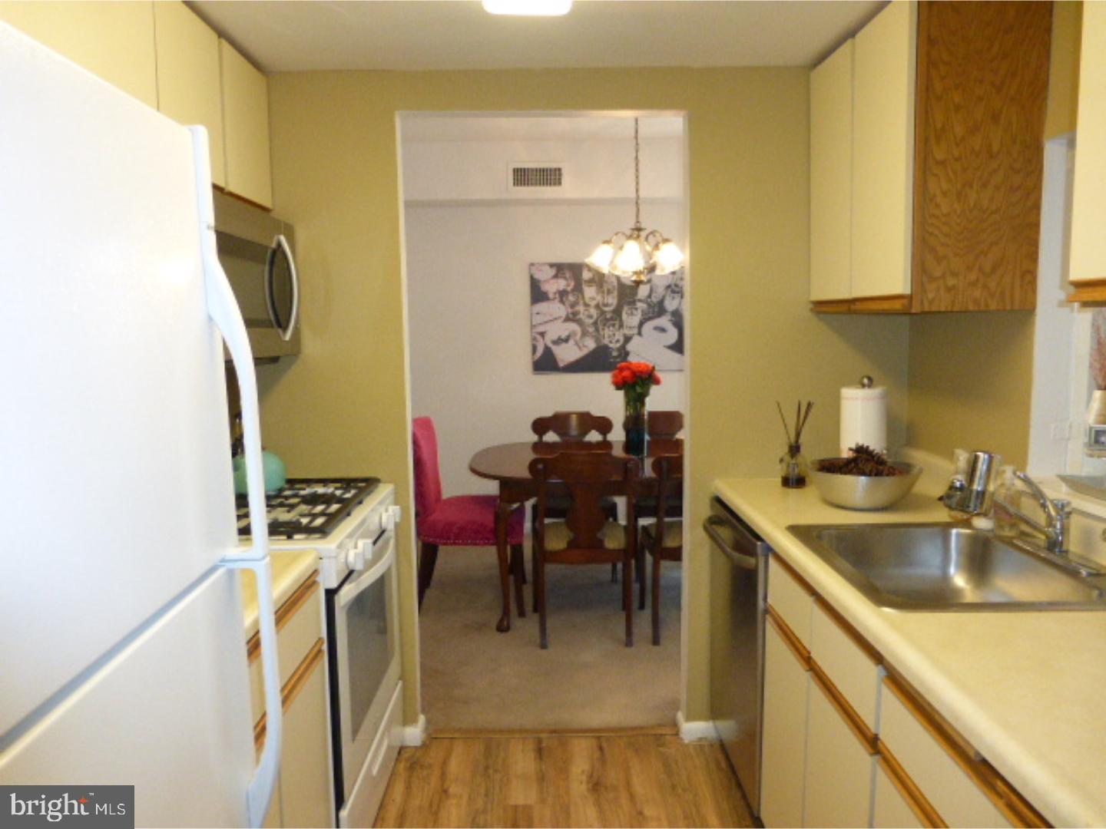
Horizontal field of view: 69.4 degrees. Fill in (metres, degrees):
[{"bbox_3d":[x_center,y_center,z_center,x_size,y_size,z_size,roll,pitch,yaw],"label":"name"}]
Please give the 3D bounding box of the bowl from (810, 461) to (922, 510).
[{"bbox_3d":[0.873,0.199,2.239,0.291,0.106,0.291,-1,6,0],"label":"bowl"}]

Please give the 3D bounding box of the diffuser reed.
[{"bbox_3d":[0.755,0.090,2.498,0.115,0.268,0.100,-1,6,-1],"label":"diffuser reed"}]

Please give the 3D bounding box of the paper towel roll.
[{"bbox_3d":[0.955,0.060,2.462,0.139,0.330,0.139,-1,6,0],"label":"paper towel roll"}]

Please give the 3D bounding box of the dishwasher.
[{"bbox_3d":[0.795,0.685,2.354,0.620,0.800,0.605,-1,6,-1],"label":"dishwasher"}]

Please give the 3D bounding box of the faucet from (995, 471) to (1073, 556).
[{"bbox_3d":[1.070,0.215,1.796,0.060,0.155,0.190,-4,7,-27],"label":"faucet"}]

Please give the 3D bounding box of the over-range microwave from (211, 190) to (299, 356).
[{"bbox_3d":[-0.987,-0.367,2.167,0.405,0.430,0.755,-1,6,-1],"label":"over-range microwave"}]

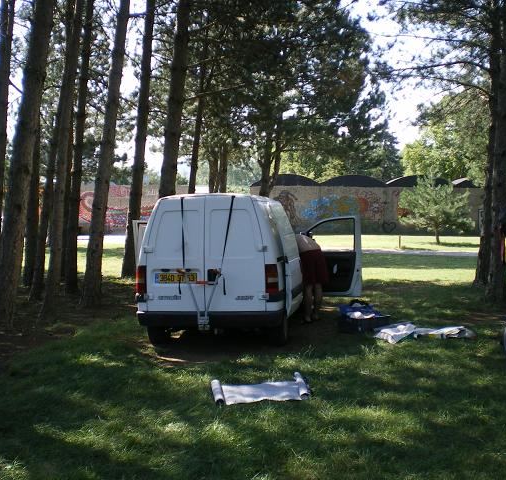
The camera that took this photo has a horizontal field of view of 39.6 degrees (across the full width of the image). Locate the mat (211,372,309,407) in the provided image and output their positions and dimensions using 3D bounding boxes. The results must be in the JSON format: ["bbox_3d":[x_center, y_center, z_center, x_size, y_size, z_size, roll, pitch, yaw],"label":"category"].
[{"bbox_3d":[0.067,1.345,6.380,0.880,0.100,0.630,-1,1,-11],"label":"mat"}]

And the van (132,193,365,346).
[{"bbox_3d":[-0.190,0.370,10.700,1.930,1.930,4.450,0,1,9],"label":"van"}]

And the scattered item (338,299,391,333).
[{"bbox_3d":[1.640,1.130,10.350,0.740,0.400,0.520,0,1,6],"label":"scattered item"}]

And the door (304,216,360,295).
[{"bbox_3d":[1.260,0.260,11.200,1.000,1.250,0.180,0,1,28],"label":"door"}]

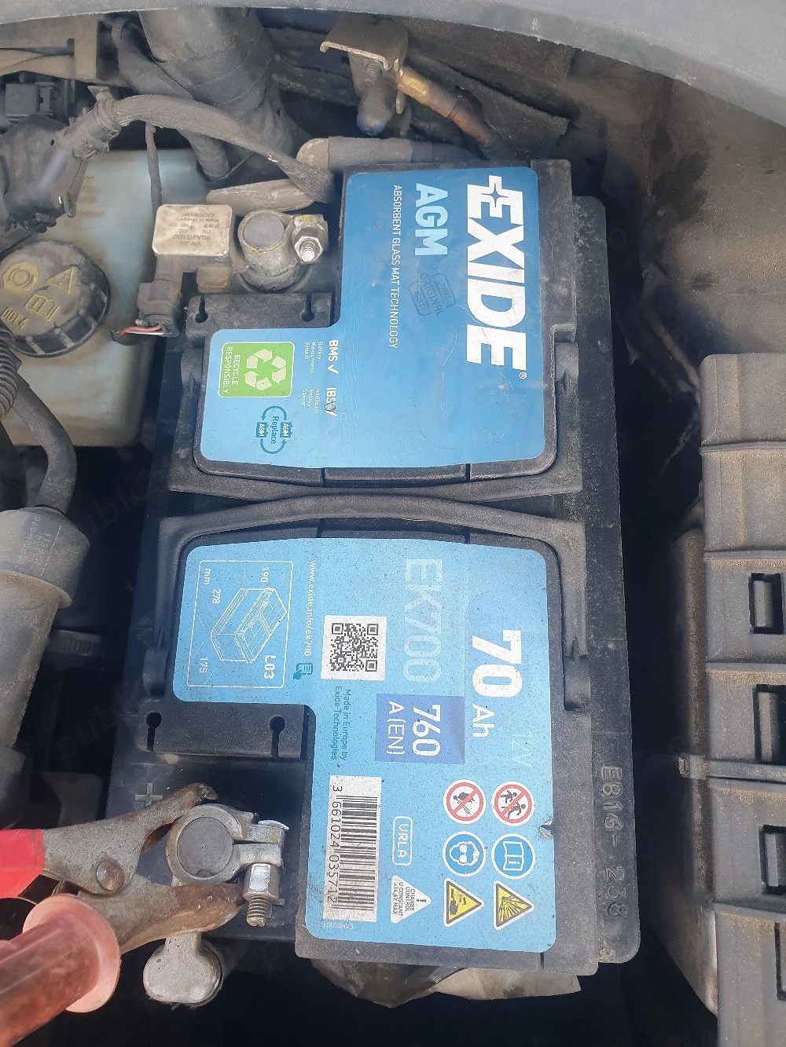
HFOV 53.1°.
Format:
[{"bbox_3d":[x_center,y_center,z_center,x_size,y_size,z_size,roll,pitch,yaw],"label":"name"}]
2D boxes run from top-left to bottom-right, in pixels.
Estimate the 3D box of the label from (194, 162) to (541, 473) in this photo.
[{"bbox_3d":[-0.007,-0.077,0.287,0.120,0.004,0.121,0,74,5],"label":"label"}]

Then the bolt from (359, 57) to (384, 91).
[{"bbox_3d":[-0.011,-0.226,0.395,0.010,0.010,0.018,16,95,10],"label":"bolt"}]

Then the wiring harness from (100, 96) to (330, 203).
[{"bbox_3d":[-0.077,-0.164,0.336,0.100,0.032,0.022,20,76,11],"label":"wiring harness"}]

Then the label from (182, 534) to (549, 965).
[{"bbox_3d":[-0.011,0.064,0.246,0.120,0.004,0.121,0,74,5],"label":"label"}]

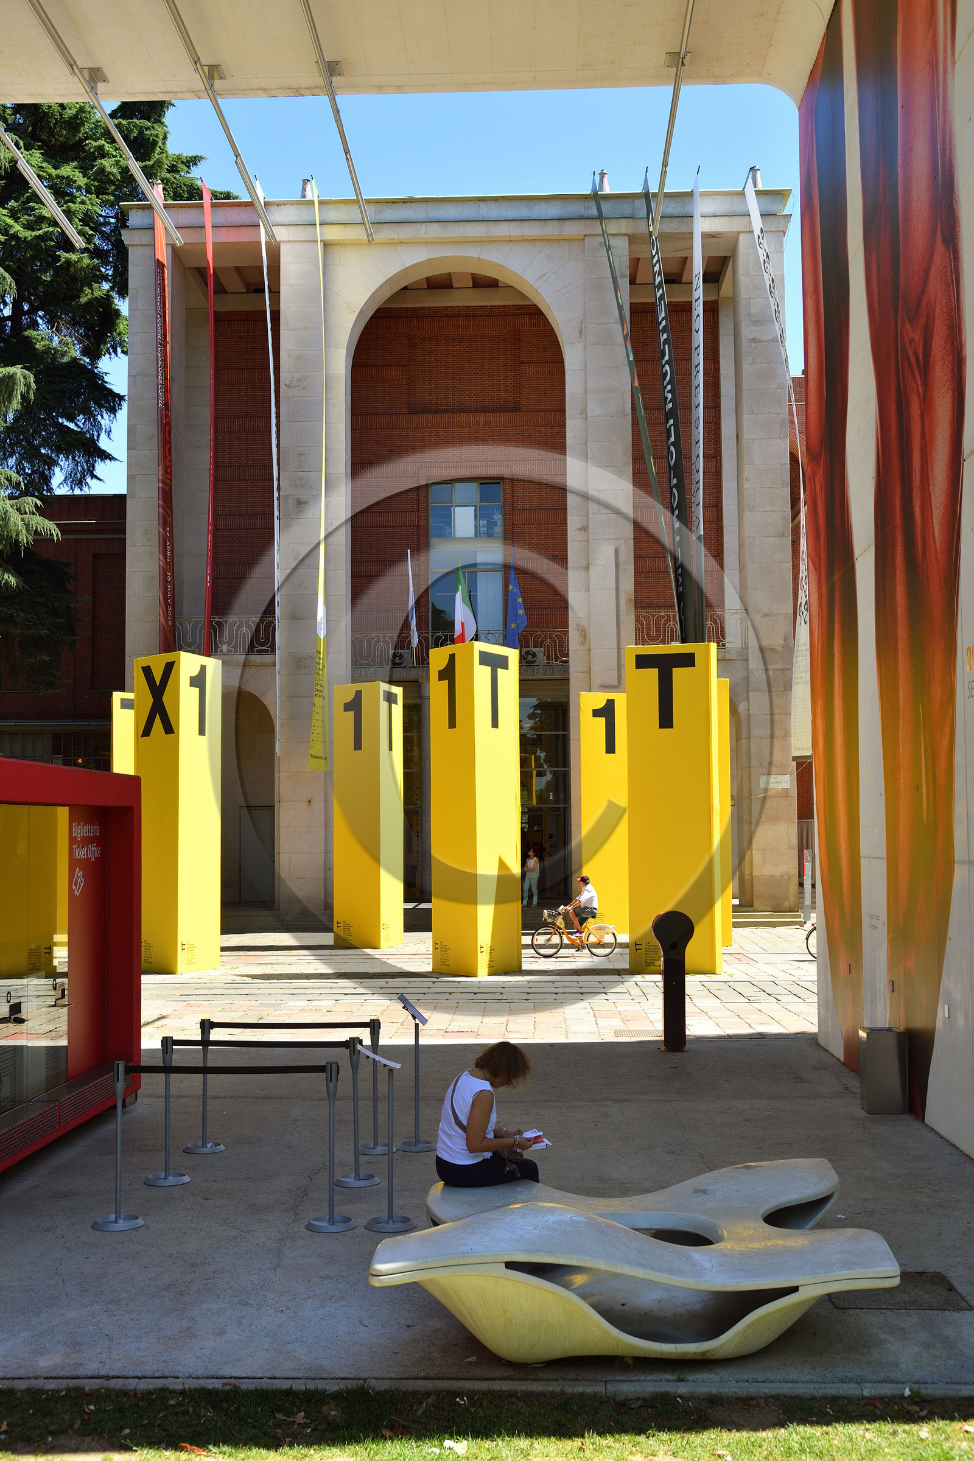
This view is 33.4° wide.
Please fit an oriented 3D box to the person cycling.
[{"bbox_3d":[1.875,3.646,32.308,0.680,1.530,0.500,0,-4,-5],"label":"person cycling"}]

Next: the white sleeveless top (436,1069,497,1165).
[{"bbox_3d":[-0.111,2.209,9.280,0.260,0.530,0.390,13,-11,-34],"label":"white sleeveless top"}]

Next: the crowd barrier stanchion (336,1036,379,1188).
[{"bbox_3d":[-0.902,2.660,11.363,0.325,1.000,0.325,0,-4,2],"label":"crowd barrier stanchion"}]

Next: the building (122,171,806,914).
[{"bbox_3d":[-0.678,-4.284,48.285,18.000,19.700,10.000,-1,-4,2],"label":"building"}]

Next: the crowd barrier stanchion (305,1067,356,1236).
[{"bbox_3d":[-0.963,2.571,10.080,0.325,1.000,0.325,0,-4,2],"label":"crowd barrier stanchion"}]

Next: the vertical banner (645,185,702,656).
[{"bbox_3d":[4.904,-7.569,43.094,0.400,14.950,1.300,-4,-4,-12],"label":"vertical banner"}]

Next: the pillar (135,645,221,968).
[{"bbox_3d":[-5.641,1.514,29.669,1.580,5.740,1.370,0,-4,-11],"label":"pillar"}]

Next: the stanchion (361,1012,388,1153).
[{"bbox_3d":[-0.856,2.743,12.546,0.325,1.000,0.325,0,-4,2],"label":"stanchion"}]

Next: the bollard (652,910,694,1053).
[{"bbox_3d":[2.095,2.796,18.274,0.465,1.550,0.250,-1,-4,2],"label":"bollard"}]

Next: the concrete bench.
[{"bbox_3d":[0.714,2.670,8.333,2.360,0.540,2.270,0,-4,2],"label":"concrete bench"}]

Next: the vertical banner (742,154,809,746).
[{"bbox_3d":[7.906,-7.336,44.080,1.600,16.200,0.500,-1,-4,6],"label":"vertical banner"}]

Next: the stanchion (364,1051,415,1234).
[{"bbox_3d":[-0.611,2.528,10.074,0.345,1.080,0.325,0,-4,2],"label":"stanchion"}]

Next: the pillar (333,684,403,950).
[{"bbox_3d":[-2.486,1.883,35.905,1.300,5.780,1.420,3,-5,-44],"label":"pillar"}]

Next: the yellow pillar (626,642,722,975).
[{"bbox_3d":[3.352,1.392,29.043,1.540,5.760,1.360,-1,-4,12],"label":"yellow pillar"}]

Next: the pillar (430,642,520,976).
[{"bbox_3d":[-0.190,1.398,28.531,1.580,5.740,1.370,0,-4,-1],"label":"pillar"}]

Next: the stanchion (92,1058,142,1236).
[{"bbox_3d":[-2.298,2.582,10.142,0.325,1.000,0.325,0,-4,2],"label":"stanchion"}]

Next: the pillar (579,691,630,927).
[{"bbox_3d":[2.933,2.101,39.969,1.500,5.820,1.320,1,-4,-15],"label":"pillar"}]

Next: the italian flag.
[{"bbox_3d":[-0.633,-3.713,47.351,0.680,2.900,0.500,0,-4,0],"label":"italian flag"}]

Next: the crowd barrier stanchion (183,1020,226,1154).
[{"bbox_3d":[-2.191,2.756,12.630,0.325,1.000,0.325,0,-4,2],"label":"crowd barrier stanchion"}]

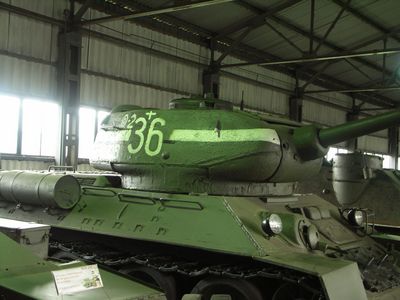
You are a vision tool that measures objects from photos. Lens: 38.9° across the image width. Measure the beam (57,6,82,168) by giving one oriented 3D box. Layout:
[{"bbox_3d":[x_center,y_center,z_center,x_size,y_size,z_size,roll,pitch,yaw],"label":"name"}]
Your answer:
[{"bbox_3d":[-3.007,-0.511,12.739,0.278,5.449,0.407,0,-4,38],"label":"beam"}]

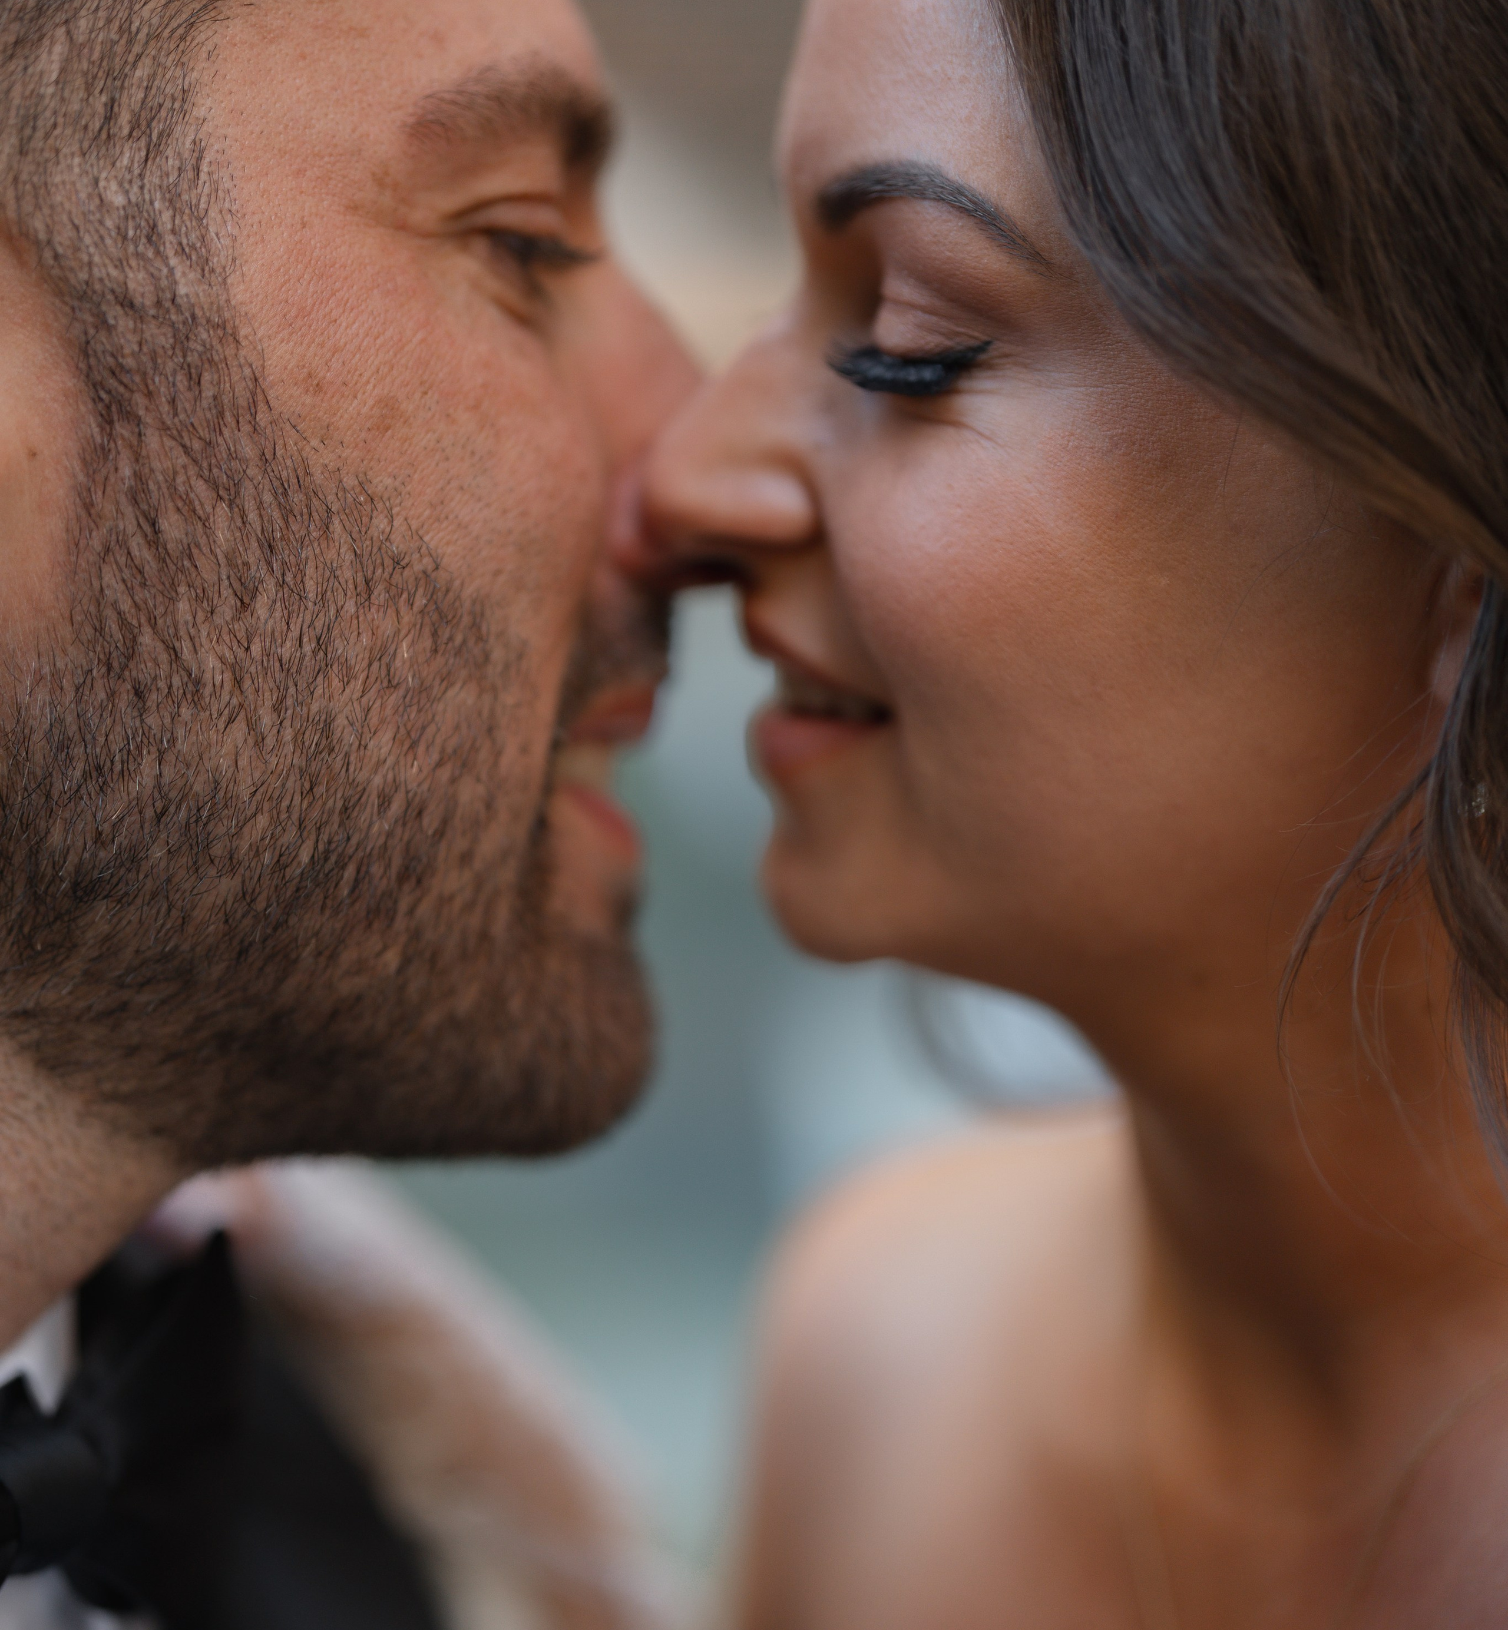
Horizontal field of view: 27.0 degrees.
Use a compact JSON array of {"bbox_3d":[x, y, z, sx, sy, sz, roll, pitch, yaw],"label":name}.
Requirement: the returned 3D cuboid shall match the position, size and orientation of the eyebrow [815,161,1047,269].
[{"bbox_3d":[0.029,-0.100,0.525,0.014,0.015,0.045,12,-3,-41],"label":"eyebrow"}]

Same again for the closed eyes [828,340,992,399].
[{"bbox_3d":[0.026,-0.075,0.525,0.012,0.011,0.031,6,-2,-34],"label":"closed eyes"}]

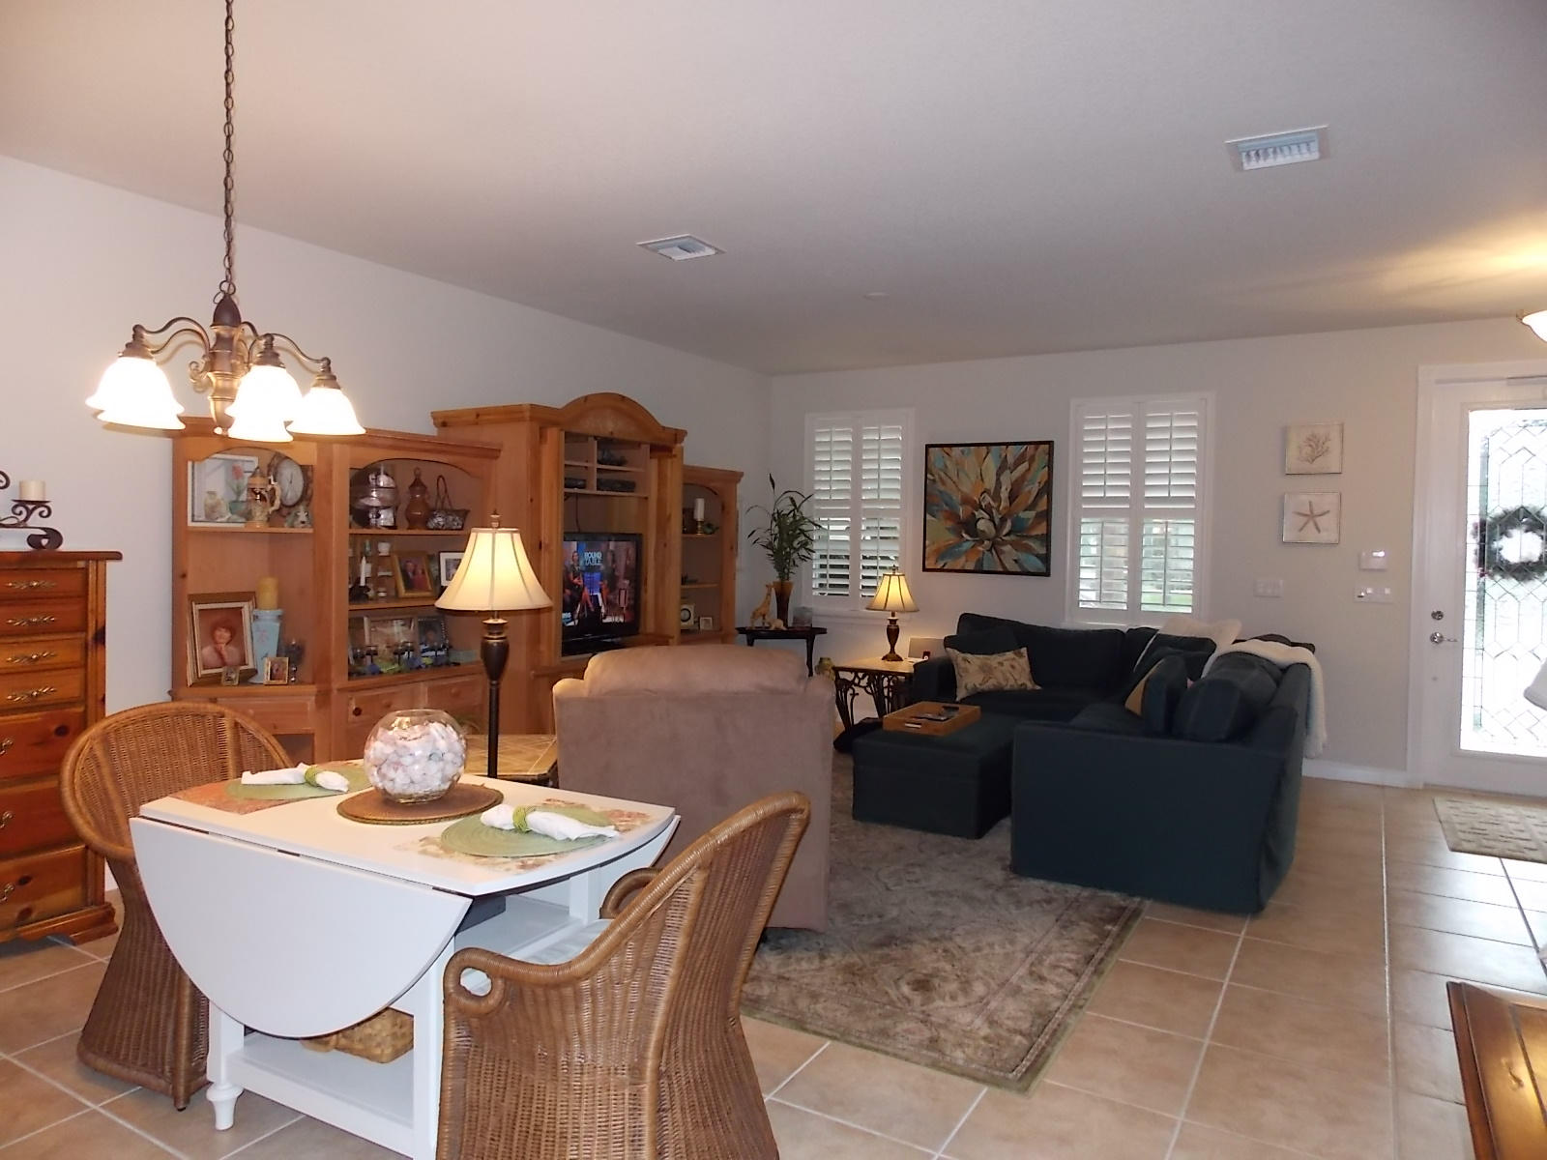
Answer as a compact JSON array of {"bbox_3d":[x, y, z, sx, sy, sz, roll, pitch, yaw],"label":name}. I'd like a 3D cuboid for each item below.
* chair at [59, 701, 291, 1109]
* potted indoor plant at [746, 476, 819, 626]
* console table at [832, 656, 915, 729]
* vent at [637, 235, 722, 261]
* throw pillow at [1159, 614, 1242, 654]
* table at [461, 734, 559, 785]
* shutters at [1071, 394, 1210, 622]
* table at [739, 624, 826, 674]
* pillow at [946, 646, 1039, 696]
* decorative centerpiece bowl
[{"bbox_3d":[-1.542,0.826,2.897,0.610,0.910,0.620,2,2,27],"label":"chair"},{"bbox_3d":[0.043,-0.215,7.883,0.540,1.170,0.500,0,3,-12],"label":"potted indoor plant"},{"bbox_3d":[0.838,0.875,7.150,0.600,0.570,0.730,2,3,30],"label":"console table"},{"bbox_3d":[-0.416,-1.500,4.686,0.290,0.025,0.315,2,3,30],"label":"vent"},{"bbox_3d":[2.444,0.446,6.093,0.150,0.460,0.500,37,-11,-19],"label":"throw pillow"},{"bbox_3d":[-1.151,0.960,4.026,0.570,0.570,0.730,1,2,-4],"label":"table"},{"bbox_3d":[2.426,-0.455,6.861,0.895,1.523,0.070,2,3,30],"label":"shutters"},{"bbox_3d":[0.028,0.735,7.889,0.680,0.740,0.380,0,3,-12],"label":"table"},{"bbox_3d":[1.413,0.590,6.619,0.500,0.330,0.140,1,-13,-6],"label":"pillow"},{"bbox_3d":[-0.939,0.456,2.686,0.272,0.224,0.272,1,3,0],"label":"decorative centerpiece bowl"}]

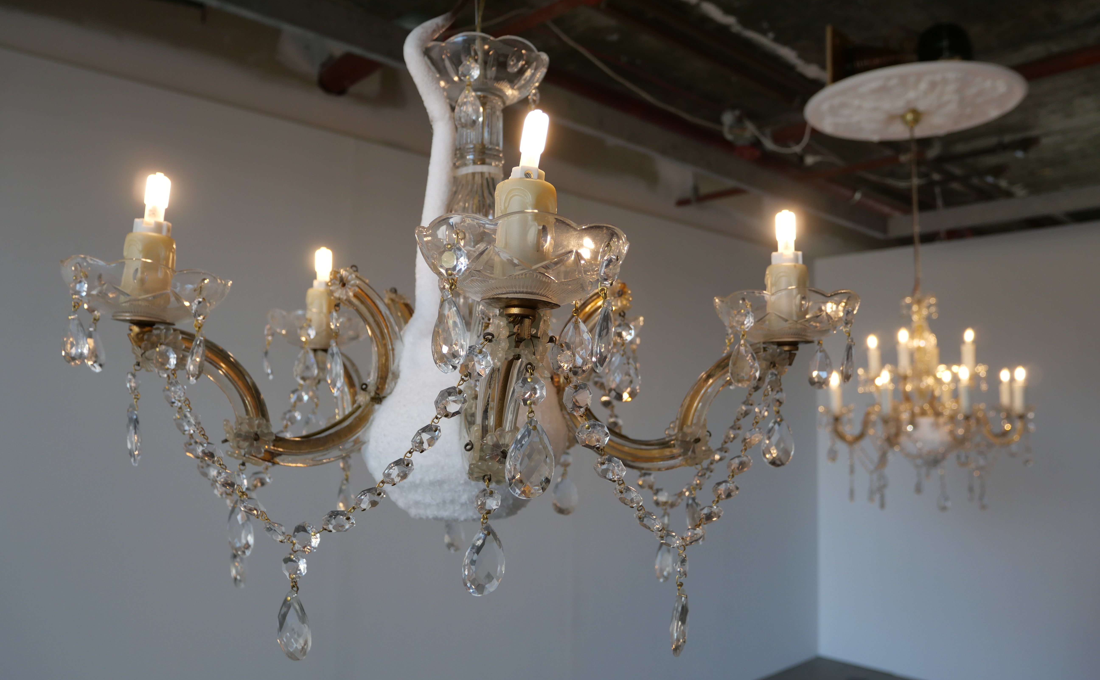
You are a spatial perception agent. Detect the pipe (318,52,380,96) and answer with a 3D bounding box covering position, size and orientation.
[{"bbox_3d":[-0.655,-0.877,2.500,0.110,0.110,0.300,6,-7,-45],"label":"pipe"}]

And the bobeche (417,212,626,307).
[{"bbox_3d":[-0.014,-0.036,0.388,0.107,0.032,0.107,1,-5,0],"label":"bobeche"}]

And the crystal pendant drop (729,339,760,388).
[{"bbox_3d":[0.143,0.017,0.562,0.023,0.036,0.010,-1,-5,14],"label":"crystal pendant drop"}]

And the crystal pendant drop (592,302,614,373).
[{"bbox_3d":[0.025,-0.001,0.357,0.010,0.034,0.023,5,-5,18],"label":"crystal pendant drop"}]

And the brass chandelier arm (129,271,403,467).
[{"bbox_3d":[-0.201,0.021,0.559,0.191,0.152,0.028,3,-6,-28],"label":"brass chandelier arm"}]

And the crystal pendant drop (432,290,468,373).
[{"bbox_3d":[-0.046,-0.004,0.353,0.023,0.038,0.010,-3,-6,37],"label":"crystal pendant drop"}]

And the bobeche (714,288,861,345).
[{"bbox_3d":[0.184,-0.016,0.597,0.107,0.033,0.107,1,-5,0],"label":"bobeche"}]

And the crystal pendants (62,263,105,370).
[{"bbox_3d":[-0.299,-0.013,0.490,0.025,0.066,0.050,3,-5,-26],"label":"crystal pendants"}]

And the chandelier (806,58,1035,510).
[{"bbox_3d":[1.086,-0.110,2.269,0.619,1.226,0.619,1,-5,0],"label":"chandelier"}]

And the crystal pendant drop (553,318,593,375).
[{"bbox_3d":[0.014,0.004,0.430,0.023,0.034,0.010,1,-5,0],"label":"crystal pendant drop"}]

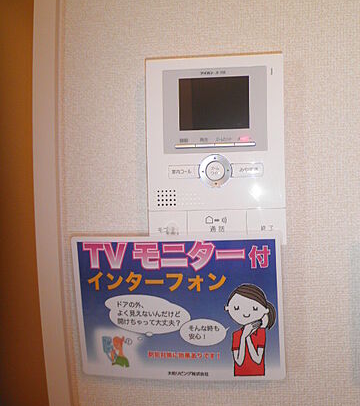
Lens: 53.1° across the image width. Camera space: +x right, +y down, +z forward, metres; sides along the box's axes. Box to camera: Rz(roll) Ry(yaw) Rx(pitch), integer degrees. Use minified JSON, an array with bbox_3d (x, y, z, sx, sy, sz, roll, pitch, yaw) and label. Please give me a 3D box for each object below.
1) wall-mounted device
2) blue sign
[{"bbox_3d":[0.037,-0.052,0.372,0.136,0.187,0.028,-1,2,6],"label":"wall-mounted device"},{"bbox_3d":[-0.004,0.108,0.370,0.216,0.154,0.004,0,6,10],"label":"blue sign"}]

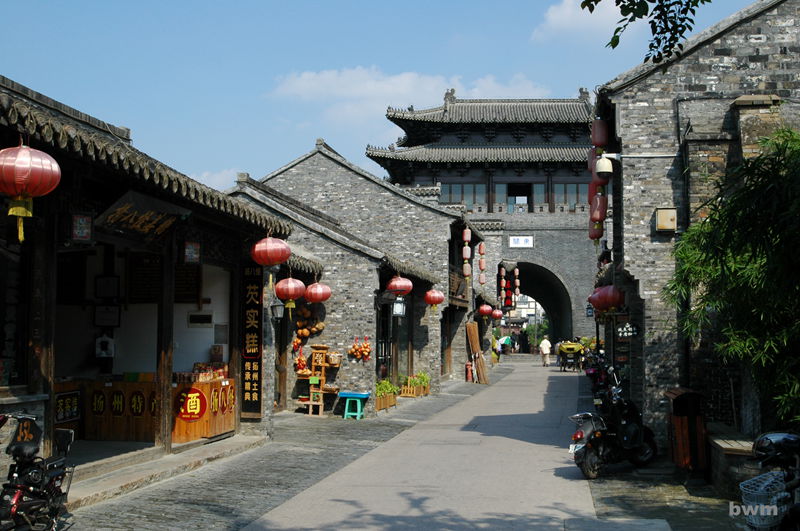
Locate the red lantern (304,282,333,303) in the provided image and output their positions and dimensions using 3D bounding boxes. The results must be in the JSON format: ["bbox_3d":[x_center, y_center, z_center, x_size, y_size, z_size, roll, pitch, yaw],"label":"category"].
[{"bbox_3d":[-1.504,0.502,17.200,0.510,0.375,0.510,0,-5,0],"label":"red lantern"}]

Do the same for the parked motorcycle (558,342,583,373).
[{"bbox_3d":[7.761,4.166,42.300,1.050,1.300,2.100,-1,-5,10],"label":"parked motorcycle"}]

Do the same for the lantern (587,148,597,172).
[{"bbox_3d":[3.050,-1.671,14.600,0.225,0.380,0.225,-1,-5,10],"label":"lantern"}]

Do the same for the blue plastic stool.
[{"bbox_3d":[-0.867,2.647,17.750,0.580,0.530,0.450,-1,-5,10],"label":"blue plastic stool"}]

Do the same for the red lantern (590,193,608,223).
[{"bbox_3d":[2.721,-0.786,12.700,0.235,0.390,0.235,-1,-5,10],"label":"red lantern"}]

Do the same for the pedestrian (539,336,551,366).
[{"bbox_3d":[7.520,4.434,48.500,0.550,1.680,0.350,-1,-5,10],"label":"pedestrian"}]

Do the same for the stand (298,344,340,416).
[{"bbox_3d":[-1.570,2.215,17.950,0.750,1.380,0.450,-1,-5,10],"label":"stand"}]

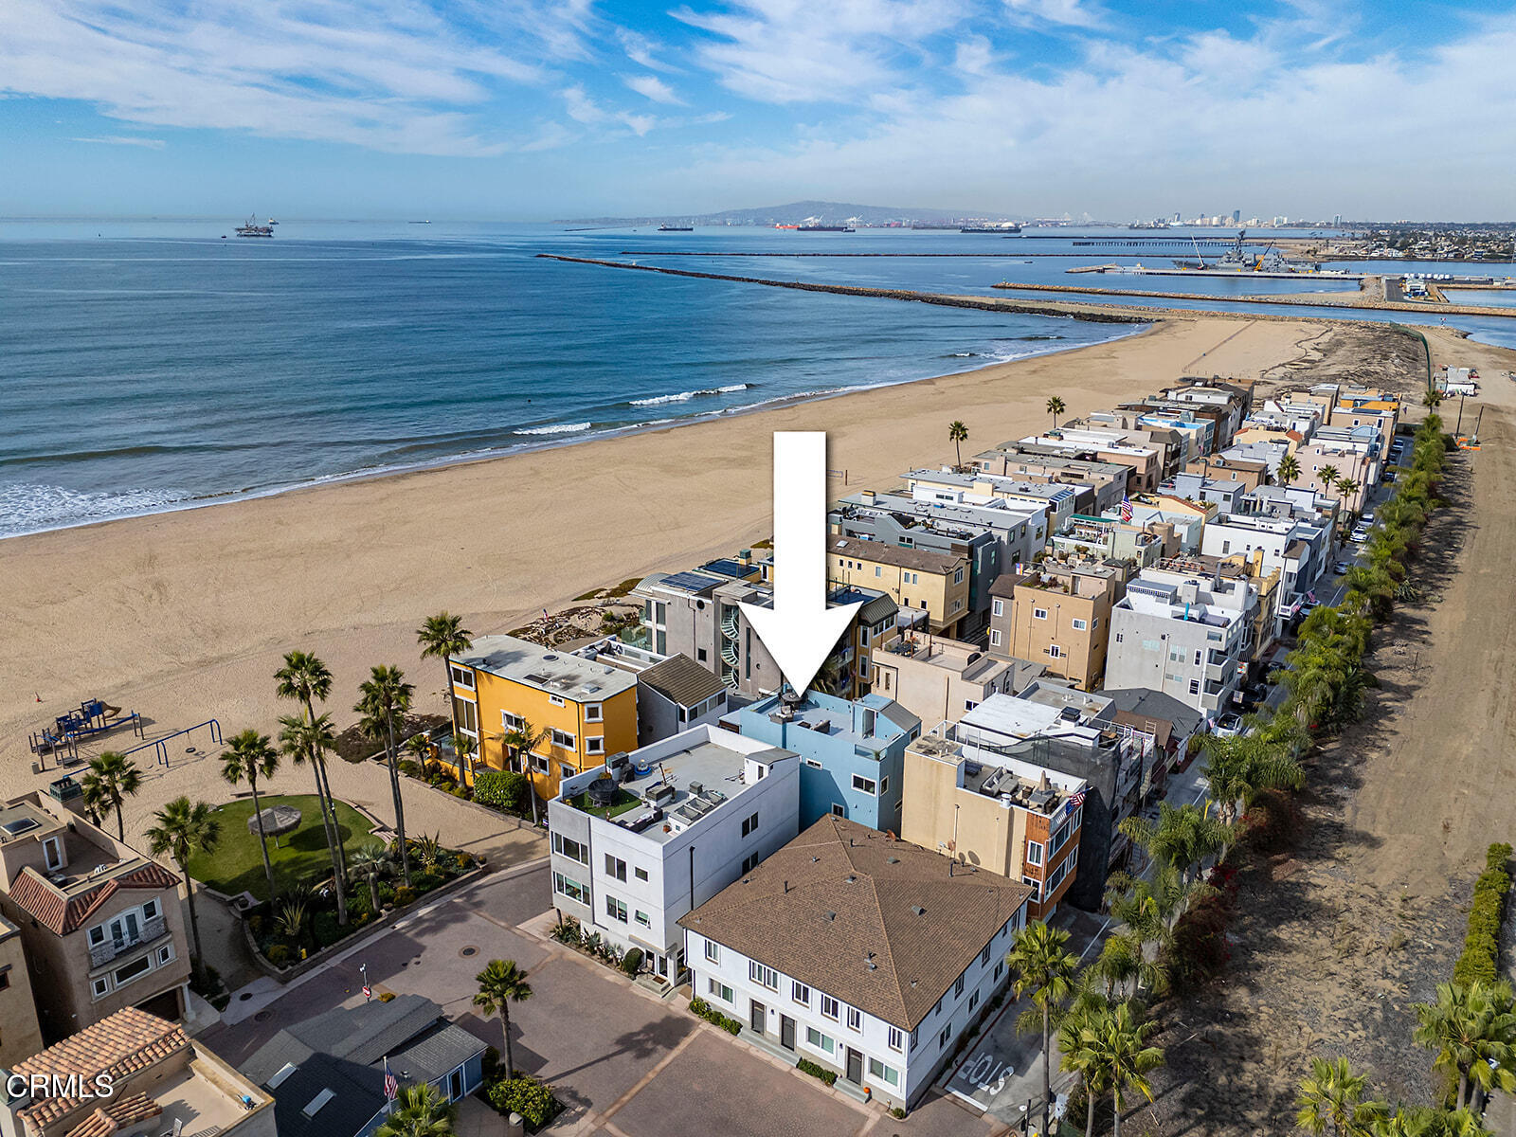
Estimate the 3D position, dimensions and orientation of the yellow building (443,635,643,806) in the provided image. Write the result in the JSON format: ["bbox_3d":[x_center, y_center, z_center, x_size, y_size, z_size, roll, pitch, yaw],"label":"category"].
[{"bbox_3d":[-17.103,11.983,84.335,16.600,8.800,6.800,13,22,34],"label":"yellow building"}]

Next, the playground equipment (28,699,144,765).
[{"bbox_3d":[-60.083,14.493,93.834,5.900,3.300,8.200,14,23,35],"label":"playground equipment"}]

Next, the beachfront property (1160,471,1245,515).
[{"bbox_3d":[62.505,-7.334,149.612,10.000,11.300,6.900,14,23,35],"label":"beachfront property"}]

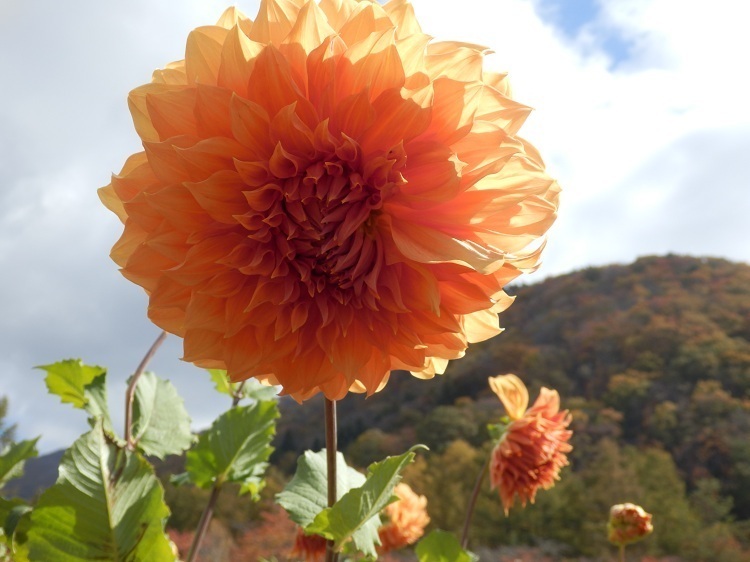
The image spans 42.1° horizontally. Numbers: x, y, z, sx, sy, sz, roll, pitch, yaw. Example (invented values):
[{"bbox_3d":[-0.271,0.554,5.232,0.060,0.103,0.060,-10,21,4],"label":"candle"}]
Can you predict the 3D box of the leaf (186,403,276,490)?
[{"bbox_3d":[-0.097,0.111,0.660,0.050,0.074,0.030,38,15,-8],"label":"leaf"}]

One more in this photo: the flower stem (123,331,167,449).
[{"bbox_3d":[-0.166,0.078,0.700,0.024,0.087,0.020,12,-6,-1],"label":"flower stem"}]

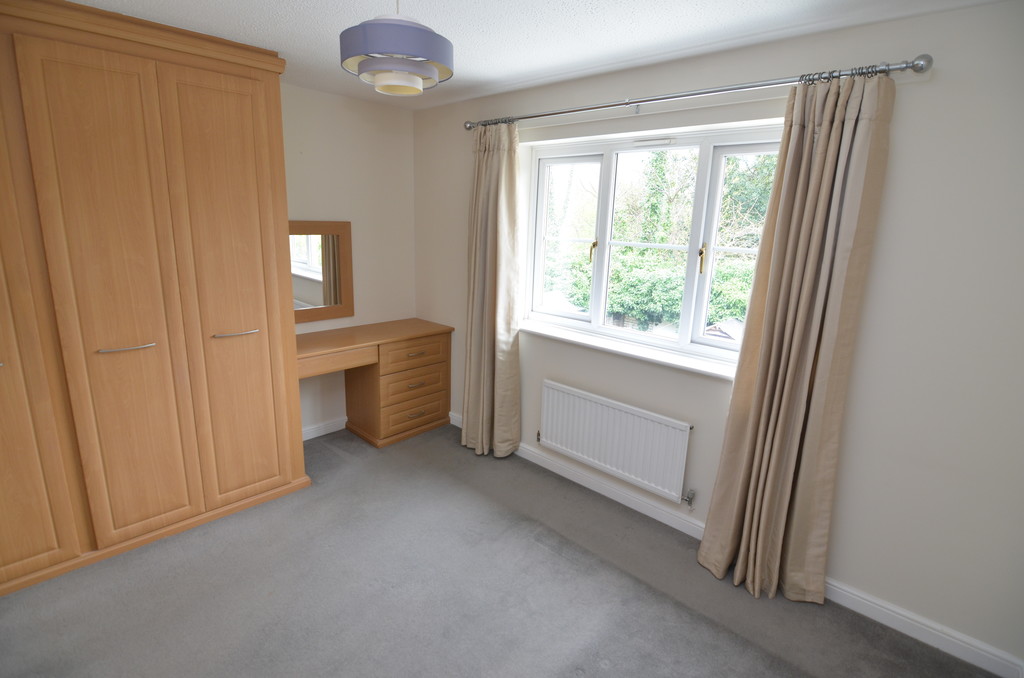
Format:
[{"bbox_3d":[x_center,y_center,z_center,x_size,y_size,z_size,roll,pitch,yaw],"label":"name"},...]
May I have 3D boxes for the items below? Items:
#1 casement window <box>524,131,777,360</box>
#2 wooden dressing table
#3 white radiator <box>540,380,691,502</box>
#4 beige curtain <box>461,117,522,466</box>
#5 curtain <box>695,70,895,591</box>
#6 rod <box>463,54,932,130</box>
[{"bbox_3d":[0.754,-0.546,2.621,1.664,1.140,0.110,14,17,39],"label":"casement window"},{"bbox_3d":[-1.079,0.356,3.374,0.479,0.809,1.272,14,17,39],"label":"wooden dressing table"},{"bbox_3d":[0.580,0.573,2.721,0.950,0.457,0.086,14,17,39],"label":"white radiator"},{"bbox_3d":[-0.156,-0.264,3.119,0.463,2.229,0.188,14,17,39],"label":"beige curtain"},{"bbox_3d":[1.216,0.102,1.948,0.471,2.187,0.204,14,17,39],"label":"curtain"},{"bbox_3d":[0.582,-1.204,2.335,2.368,0.079,0.110,14,17,39],"label":"rod"}]

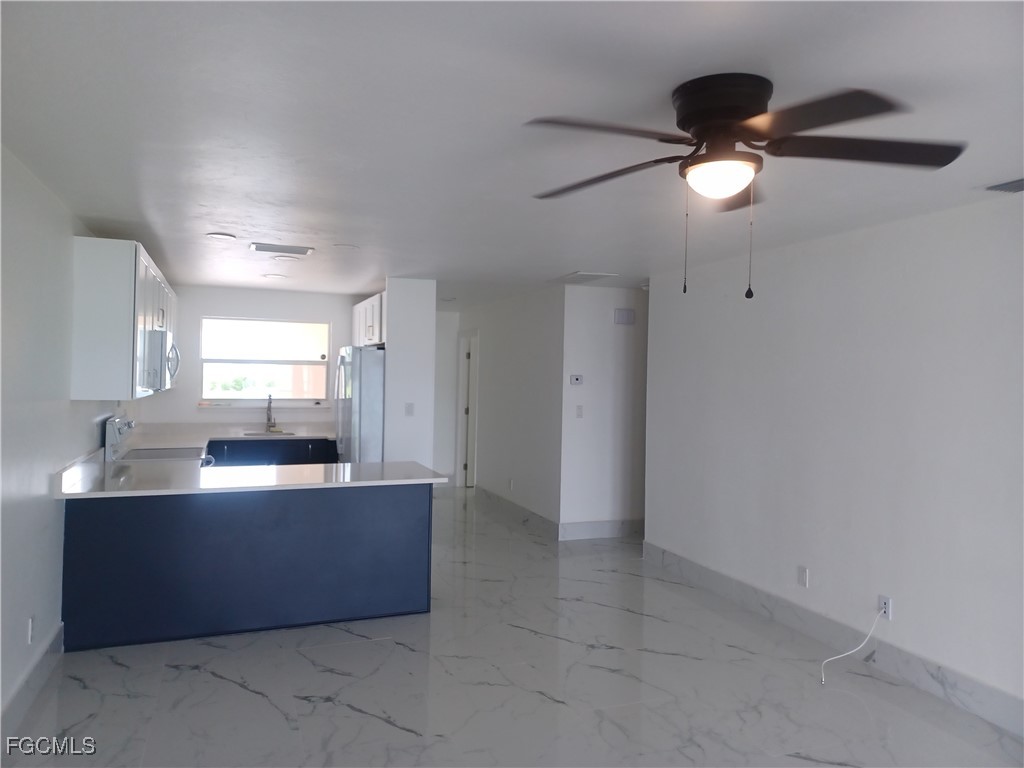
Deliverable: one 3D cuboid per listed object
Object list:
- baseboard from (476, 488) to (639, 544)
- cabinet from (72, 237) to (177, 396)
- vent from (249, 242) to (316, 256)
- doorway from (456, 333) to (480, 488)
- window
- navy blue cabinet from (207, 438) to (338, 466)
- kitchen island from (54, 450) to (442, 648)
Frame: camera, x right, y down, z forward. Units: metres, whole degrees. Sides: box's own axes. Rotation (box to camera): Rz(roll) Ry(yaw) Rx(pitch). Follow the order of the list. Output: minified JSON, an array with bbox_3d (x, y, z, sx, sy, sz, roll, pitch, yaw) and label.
[{"bbox_3d":[0.404,1.377,8.278,0.890,0.165,2.550,1,1,-21],"label":"baseboard"},{"bbox_3d":[-2.936,-0.403,5.828,0.341,0.917,3.400,1,1,-21],"label":"cabinet"},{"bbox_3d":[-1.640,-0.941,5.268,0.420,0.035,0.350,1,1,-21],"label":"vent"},{"bbox_3d":[-0.528,0.358,9.692,0.120,2.125,0.860,1,1,-21],"label":"doorway"},{"bbox_3d":[-2.641,-0.246,7.980,1.315,0.885,0.120,1,1,-21],"label":"window"},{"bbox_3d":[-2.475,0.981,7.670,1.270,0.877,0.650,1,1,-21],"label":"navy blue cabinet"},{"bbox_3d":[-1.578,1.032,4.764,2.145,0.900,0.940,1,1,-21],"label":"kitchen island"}]

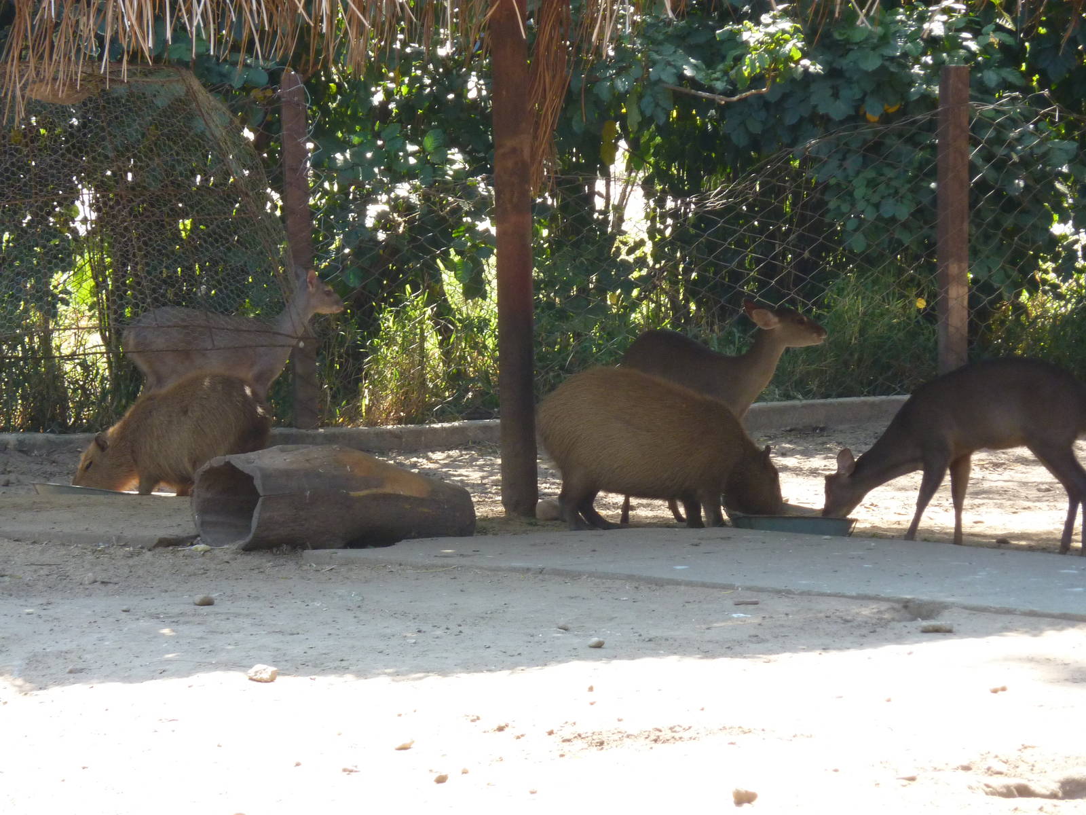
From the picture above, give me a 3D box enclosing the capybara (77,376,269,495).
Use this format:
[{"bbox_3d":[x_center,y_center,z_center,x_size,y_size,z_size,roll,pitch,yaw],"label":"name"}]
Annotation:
[{"bbox_3d":[-1.325,0.105,22.100,0.770,0.490,0.310,1,4,20],"label":"capybara"}]

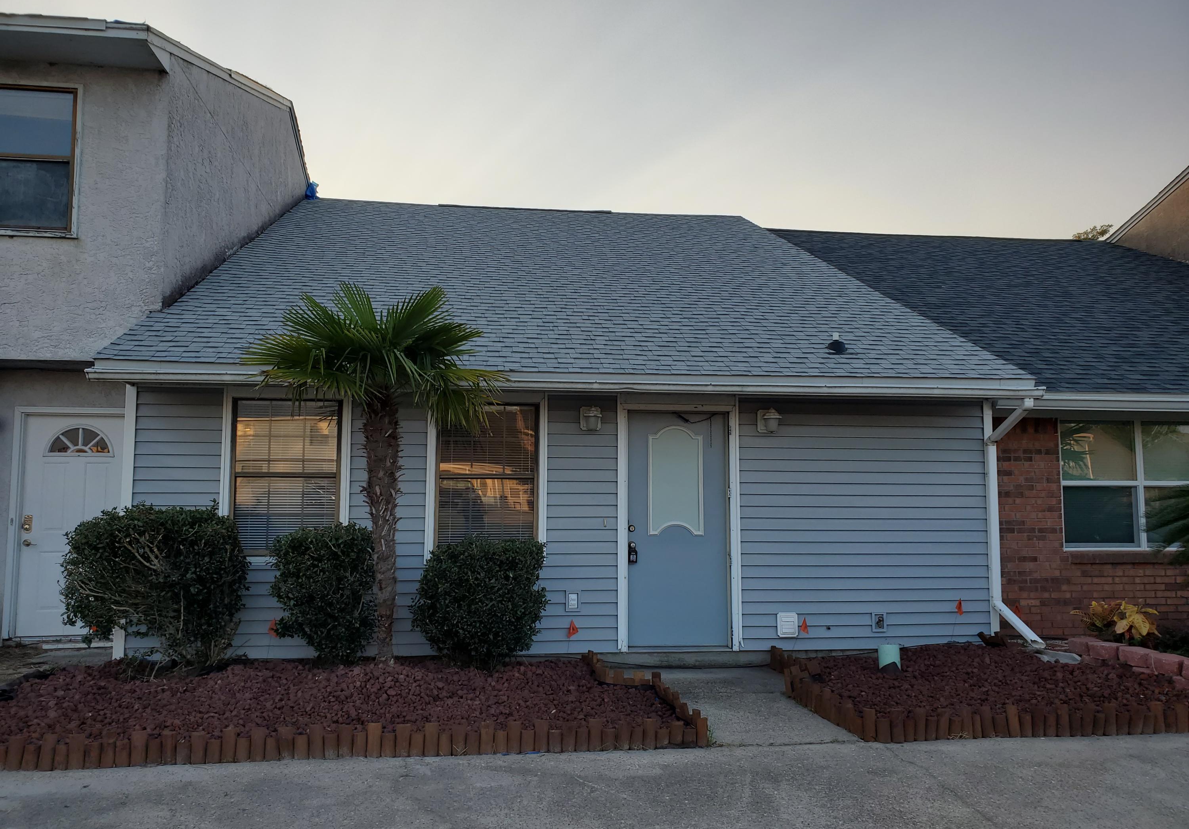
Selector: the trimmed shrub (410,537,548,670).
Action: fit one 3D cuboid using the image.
[{"bbox_3d":[-0.881,1.430,6.841,1.031,0.966,0.960,1,-5,-6],"label":"trimmed shrub"}]

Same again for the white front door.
[{"bbox_3d":[-4.771,1.015,8.213,0.929,2.015,0.071,1,-5,-6],"label":"white front door"}]

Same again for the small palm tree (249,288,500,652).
[{"bbox_3d":[-1.583,0.450,6.437,1.797,2.777,1.768,1,-5,-6],"label":"small palm tree"}]

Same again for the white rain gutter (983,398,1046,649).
[{"bbox_3d":[3.596,0.916,7.667,0.096,2.055,0.707,1,-5,-6],"label":"white rain gutter"}]

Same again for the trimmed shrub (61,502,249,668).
[{"bbox_3d":[-3.244,1.272,6.608,1.305,1.211,1.010,1,-5,-6],"label":"trimmed shrub"}]

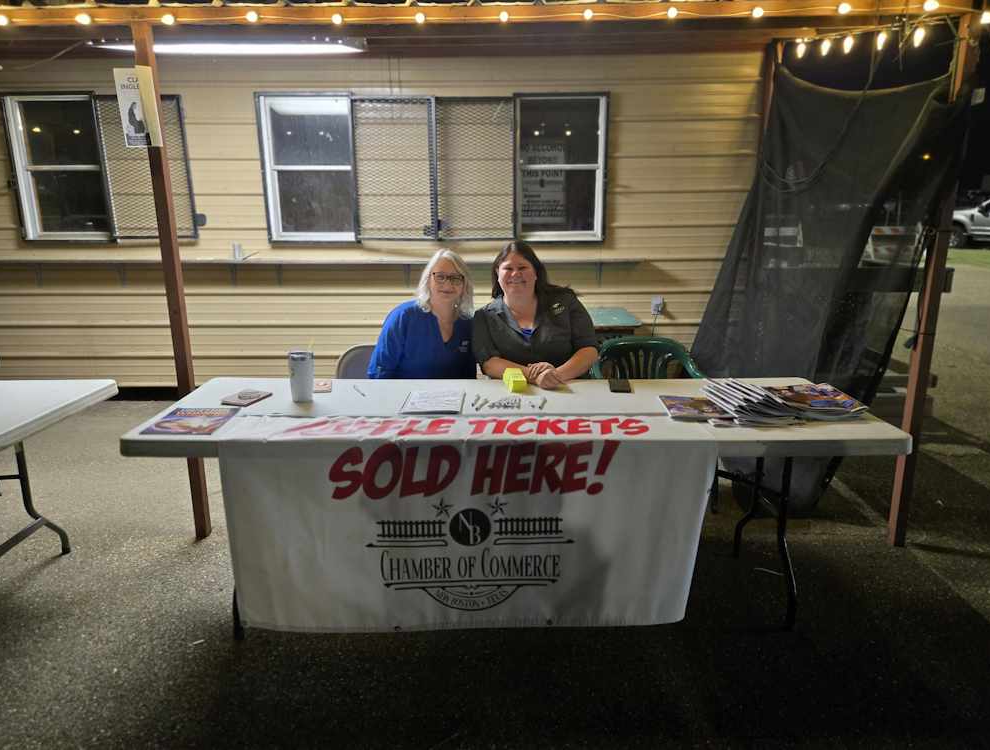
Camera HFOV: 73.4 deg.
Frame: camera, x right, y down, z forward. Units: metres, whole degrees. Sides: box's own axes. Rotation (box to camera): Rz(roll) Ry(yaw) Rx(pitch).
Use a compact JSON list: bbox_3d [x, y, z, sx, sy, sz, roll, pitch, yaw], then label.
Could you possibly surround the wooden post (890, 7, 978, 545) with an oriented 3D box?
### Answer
[{"bbox_3d":[1.756,-0.282,2.683,0.055,2.117,0.055,-1,14,0],"label":"wooden post"}]

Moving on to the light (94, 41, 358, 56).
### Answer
[{"bbox_3d":[-1.246,-1.538,3.130,1.280,0.070,0.150,0,14,2],"label":"light"}]

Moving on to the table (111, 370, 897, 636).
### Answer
[{"bbox_3d":[0.070,0.471,2.473,2.440,0.754,0.755,0,14,-1],"label":"table"}]

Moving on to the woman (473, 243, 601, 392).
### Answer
[{"bbox_3d":[0.185,0.056,3.033,0.580,1.290,0.780,0,14,2],"label":"woman"}]

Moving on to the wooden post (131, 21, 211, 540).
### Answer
[{"bbox_3d":[-1.317,-0.299,2.758,0.052,2.108,0.052,0,14,0],"label":"wooden post"}]

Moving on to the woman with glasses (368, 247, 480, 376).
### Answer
[{"bbox_3d":[-0.315,0.056,3.085,0.520,1.260,0.720,-1,14,-6],"label":"woman with glasses"}]

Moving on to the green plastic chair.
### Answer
[{"bbox_3d":[0.770,0.231,3.344,0.580,0.800,0.570,0,14,0],"label":"green plastic chair"}]

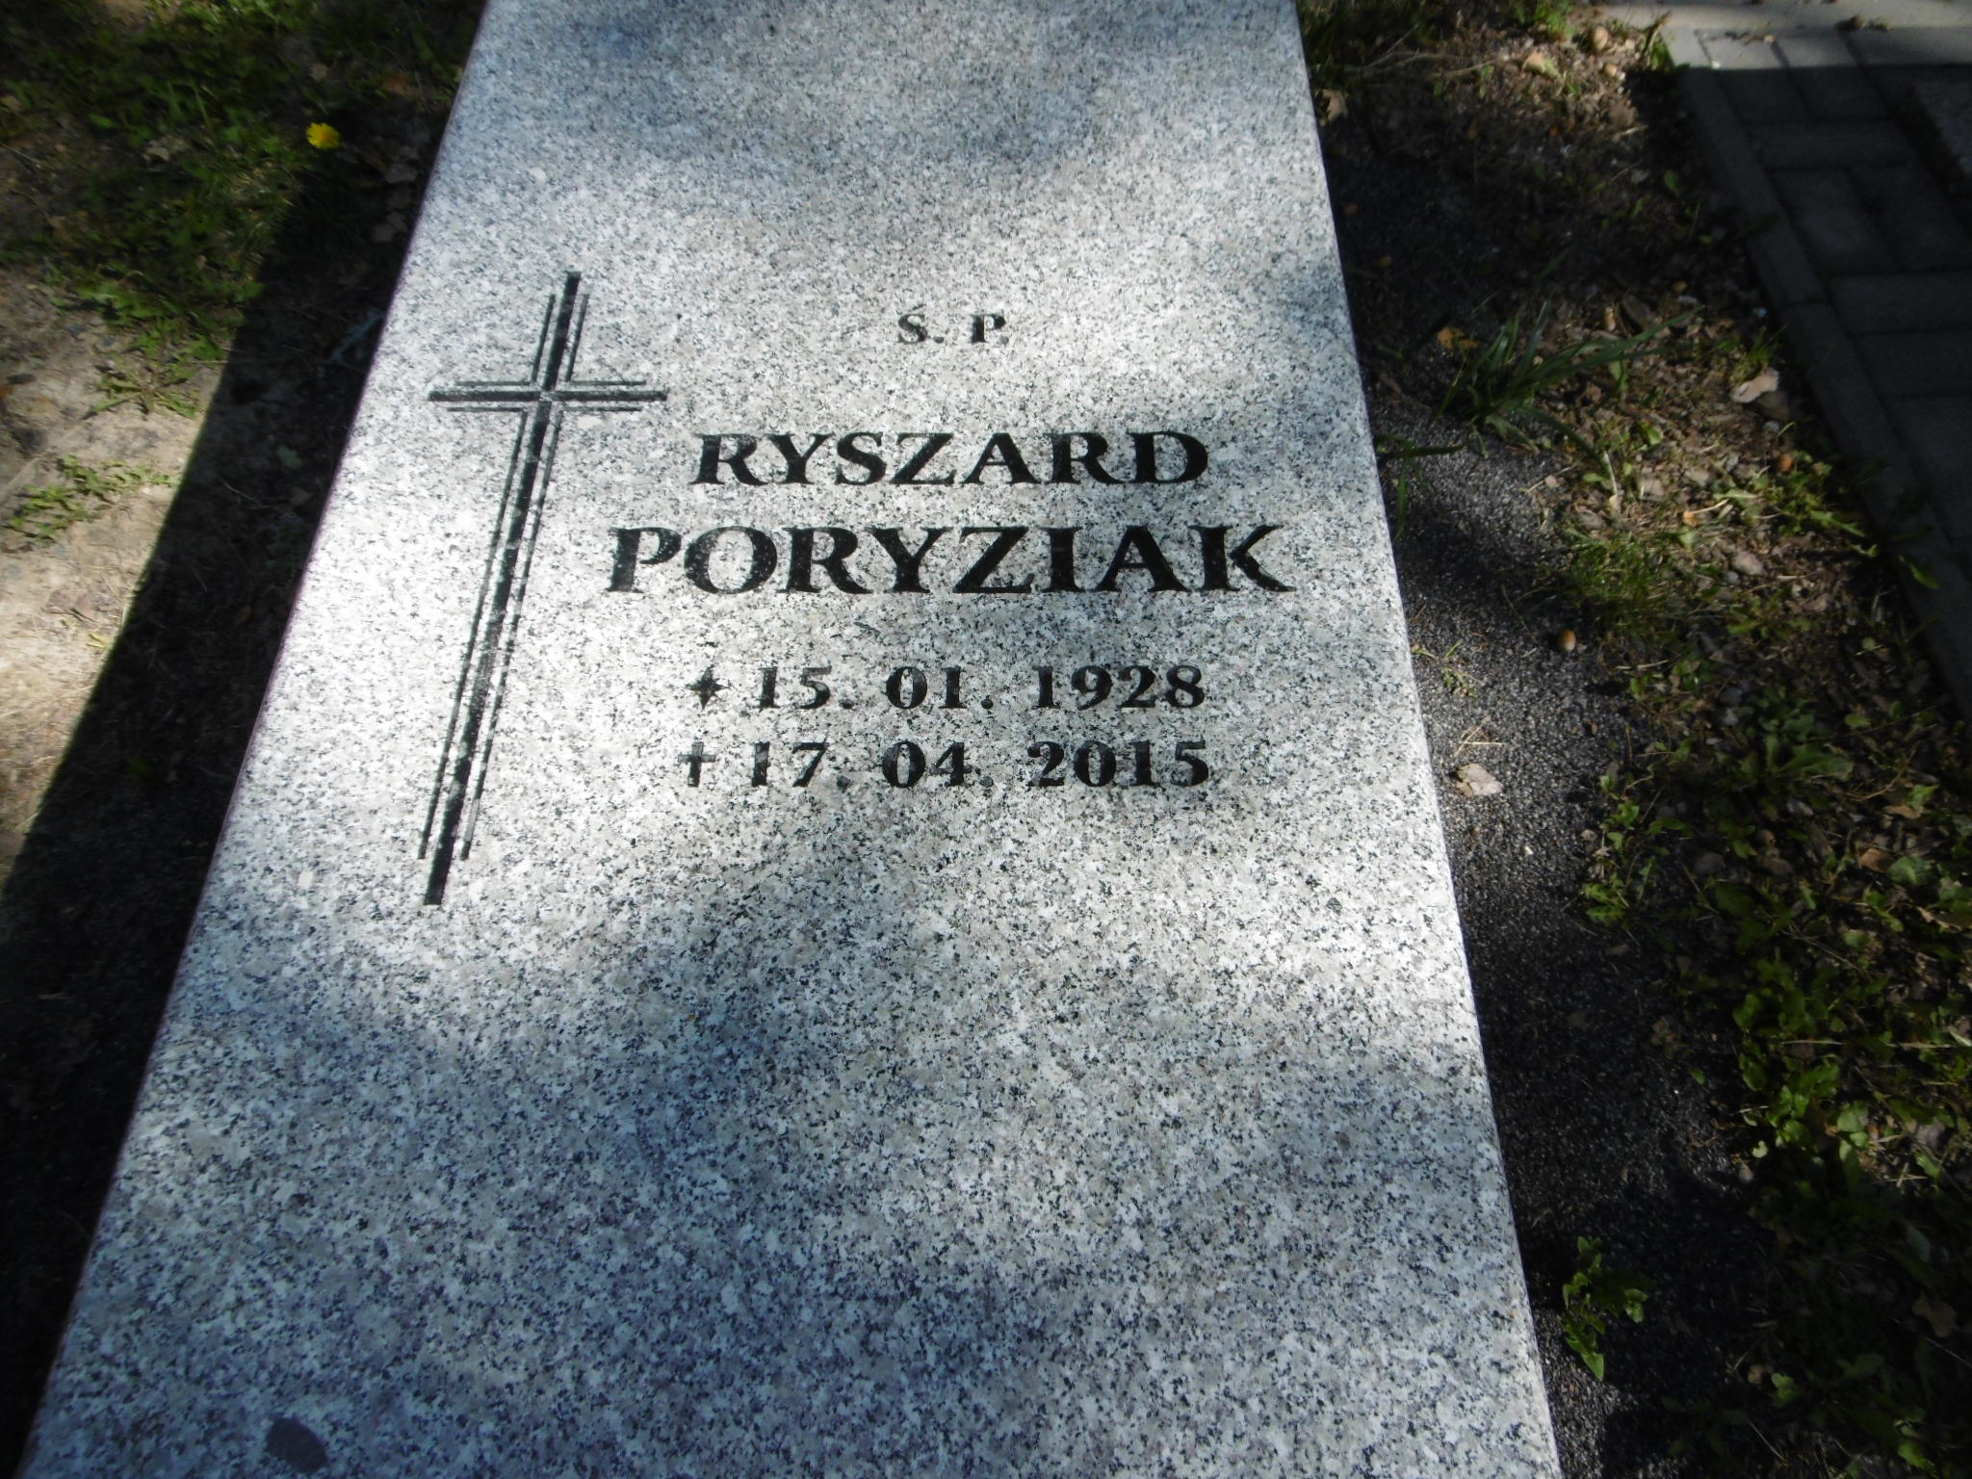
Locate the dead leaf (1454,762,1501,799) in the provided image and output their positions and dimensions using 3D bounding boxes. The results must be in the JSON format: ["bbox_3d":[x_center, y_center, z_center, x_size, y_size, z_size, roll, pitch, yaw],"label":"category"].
[{"bbox_3d":[0.488,0.044,1.366,0.046,0.013,0.038,23,63,13],"label":"dead leaf"}]

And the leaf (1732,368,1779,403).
[{"bbox_3d":[0.912,-0.415,1.614,0.070,0.018,0.032,-30,64,-16],"label":"leaf"}]

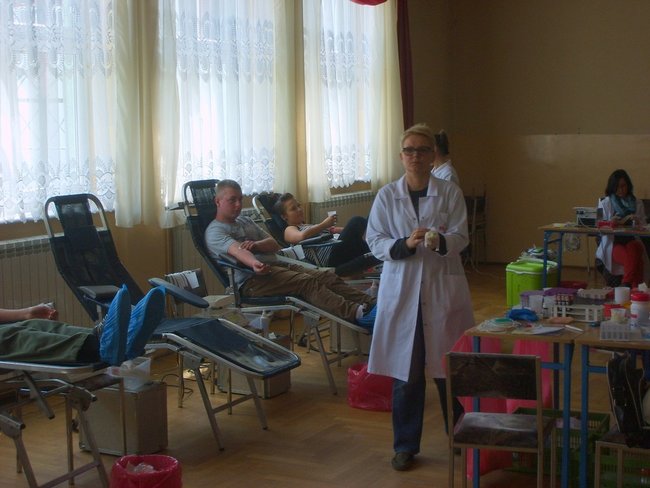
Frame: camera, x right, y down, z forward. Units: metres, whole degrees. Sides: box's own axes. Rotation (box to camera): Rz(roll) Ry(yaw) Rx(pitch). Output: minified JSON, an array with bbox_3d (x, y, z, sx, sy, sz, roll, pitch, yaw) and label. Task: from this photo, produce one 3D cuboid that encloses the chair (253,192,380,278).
[{"bbox_3d":[0.207,0.186,8.985,1.550,1.140,0.680,3,7,29],"label":"chair"}]

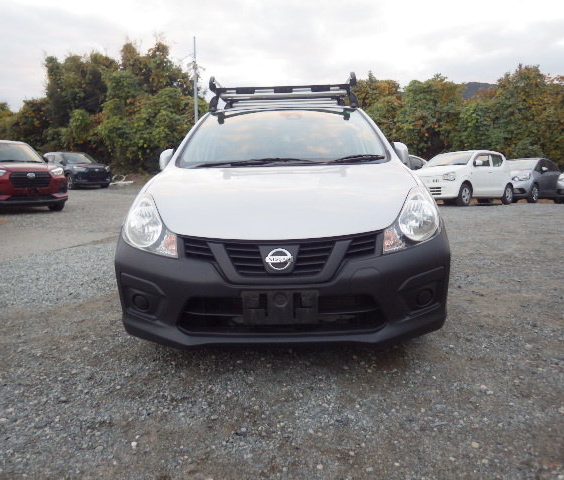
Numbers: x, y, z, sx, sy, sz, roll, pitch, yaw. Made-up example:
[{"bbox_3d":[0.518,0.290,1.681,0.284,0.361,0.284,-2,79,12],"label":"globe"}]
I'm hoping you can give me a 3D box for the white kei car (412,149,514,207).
[{"bbox_3d":[5.030,-1.700,12.780,3.395,1.480,1.475,-7,11,-40],"label":"white kei car"}]

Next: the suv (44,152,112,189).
[{"bbox_3d":[-9.420,-3.160,20.900,3.995,1.620,1.695,8,12,39],"label":"suv"}]

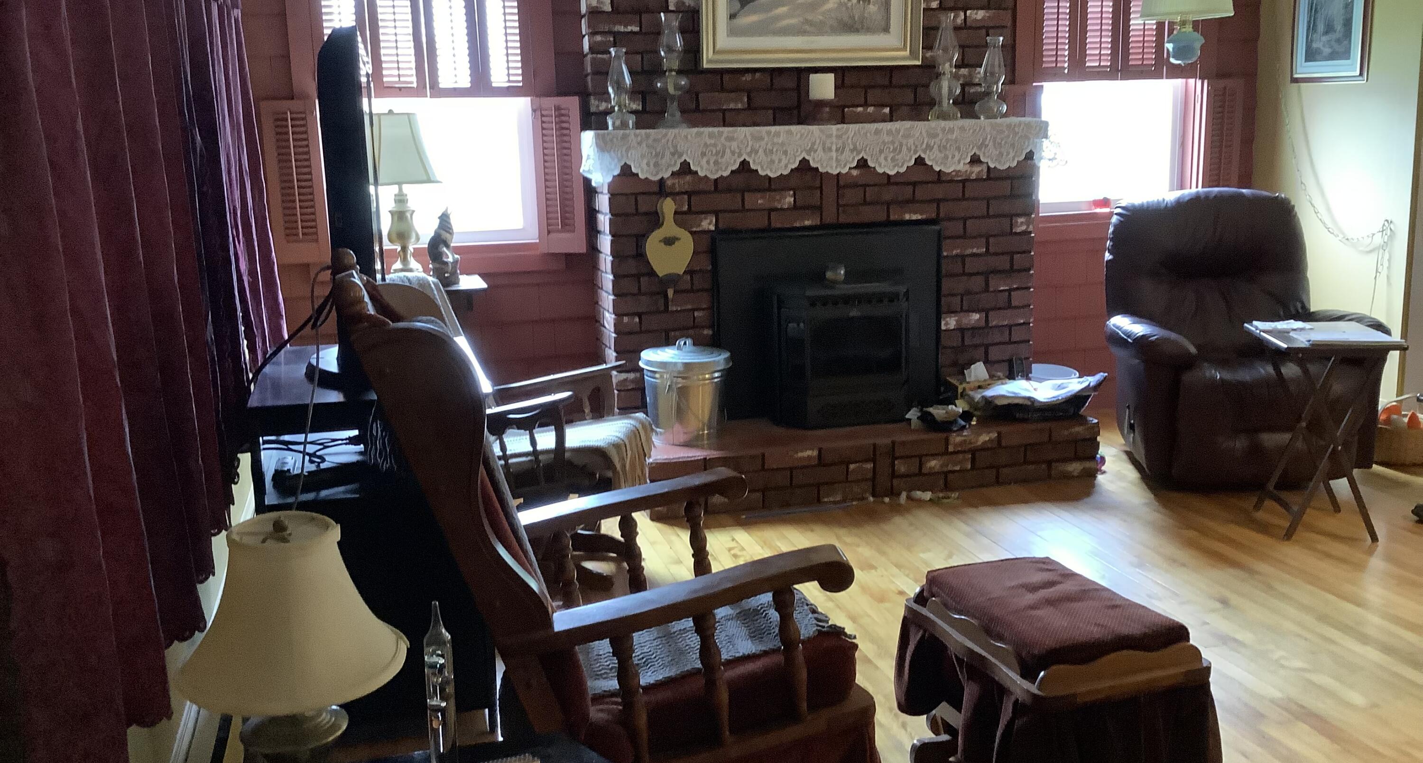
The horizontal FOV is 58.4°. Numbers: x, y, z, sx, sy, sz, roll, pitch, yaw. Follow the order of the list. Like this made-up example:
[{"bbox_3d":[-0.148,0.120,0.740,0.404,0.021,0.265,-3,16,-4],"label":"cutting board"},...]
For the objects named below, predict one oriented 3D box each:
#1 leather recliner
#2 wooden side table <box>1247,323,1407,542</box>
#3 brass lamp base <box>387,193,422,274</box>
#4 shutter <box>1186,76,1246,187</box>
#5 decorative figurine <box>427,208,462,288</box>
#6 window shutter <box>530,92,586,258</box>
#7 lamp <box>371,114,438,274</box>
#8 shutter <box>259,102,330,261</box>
[{"bbox_3d":[1.967,-0.186,4.872,0.950,1.050,0.910,-2,12,-1],"label":"leather recliner"},{"bbox_3d":[1.994,0.165,4.181,0.368,0.646,0.445,-1,12,4],"label":"wooden side table"},{"bbox_3d":[-1.146,-0.533,4.733,0.140,0.337,0.140,-5,12,-15],"label":"brass lamp base"},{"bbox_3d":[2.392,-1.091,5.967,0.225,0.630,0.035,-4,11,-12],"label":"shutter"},{"bbox_3d":[-1.036,-0.517,4.939,0.122,0.294,0.110,-1,10,5],"label":"decorative figurine"},{"bbox_3d":[-0.631,-0.855,5.301,0.205,0.640,0.035,-3,10,-6],"label":"window shutter"},{"bbox_3d":[-1.221,-0.725,4.953,0.315,0.644,0.300,-4,11,-12],"label":"lamp"},{"bbox_3d":[-1.543,-0.742,4.737,0.195,0.597,0.045,-5,12,-15],"label":"shutter"}]

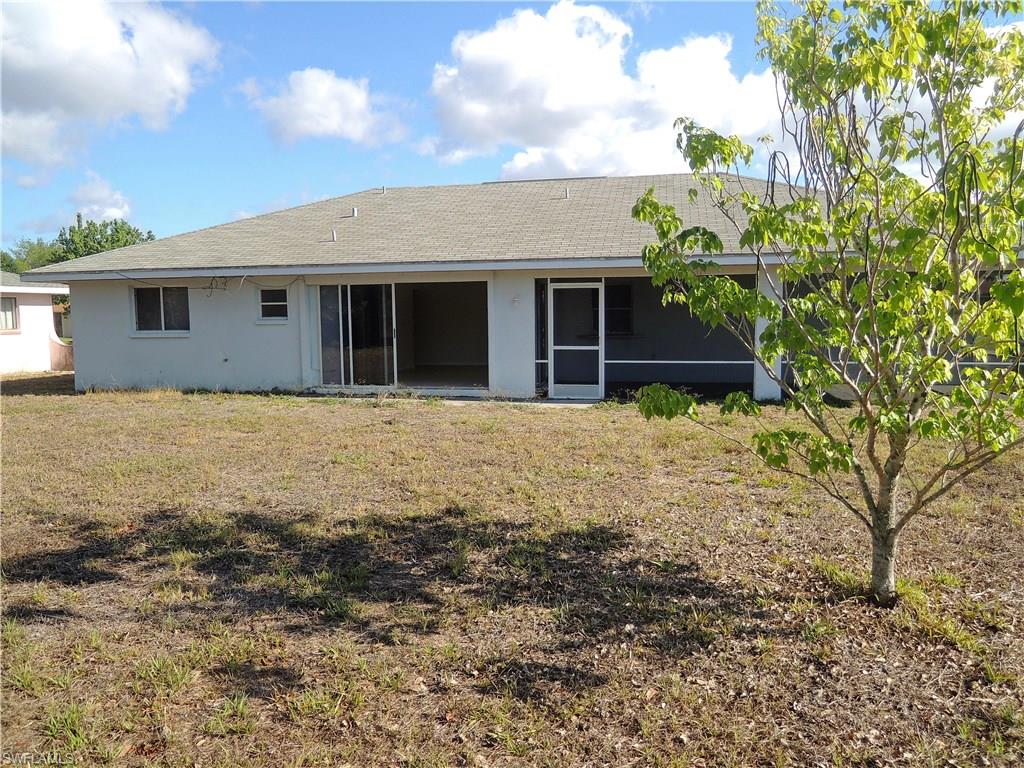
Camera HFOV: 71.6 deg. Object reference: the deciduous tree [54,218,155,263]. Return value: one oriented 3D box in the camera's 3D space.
[{"bbox_3d":[-20.660,-5.000,36.000,5.400,6.800,5.400,1,5,12],"label":"deciduous tree"}]

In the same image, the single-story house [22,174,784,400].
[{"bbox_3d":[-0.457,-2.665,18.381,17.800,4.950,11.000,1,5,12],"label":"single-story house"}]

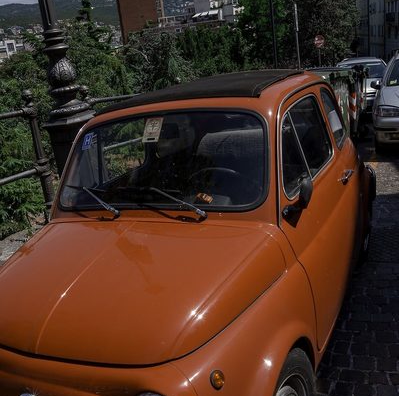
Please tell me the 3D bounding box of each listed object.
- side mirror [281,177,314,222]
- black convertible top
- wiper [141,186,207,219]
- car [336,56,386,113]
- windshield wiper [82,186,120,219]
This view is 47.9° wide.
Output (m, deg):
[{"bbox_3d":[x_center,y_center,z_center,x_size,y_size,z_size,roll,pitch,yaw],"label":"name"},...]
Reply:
[{"bbox_3d":[0.356,0.004,1.626,0.110,0.130,0.110,-1,18,28],"label":"side mirror"},{"bbox_3d":[0.030,-0.542,2.339,0.880,0.090,0.800,-1,18,28],"label":"black convertible top"},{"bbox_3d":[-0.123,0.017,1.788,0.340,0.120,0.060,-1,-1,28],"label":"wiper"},{"bbox_3d":[4.815,-3.347,13.200,1.680,1.470,3.900,1,18,27],"label":"car"},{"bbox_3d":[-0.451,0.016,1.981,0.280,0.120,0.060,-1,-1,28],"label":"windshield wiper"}]

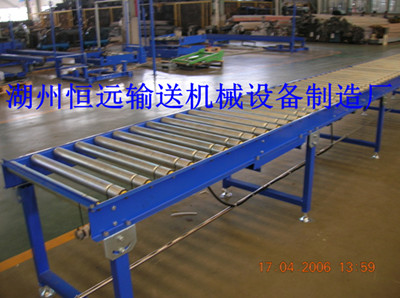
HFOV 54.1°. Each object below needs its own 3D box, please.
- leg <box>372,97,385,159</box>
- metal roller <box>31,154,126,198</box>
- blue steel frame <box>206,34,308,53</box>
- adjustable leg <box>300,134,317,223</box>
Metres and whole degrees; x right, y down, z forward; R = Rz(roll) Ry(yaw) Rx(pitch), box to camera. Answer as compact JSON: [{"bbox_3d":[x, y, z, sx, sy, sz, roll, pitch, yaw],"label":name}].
[{"bbox_3d":[1.913,-0.229,4.163,0.063,0.672,0.071,13,24,39],"label":"leg"},{"bbox_3d":[-0.552,0.113,1.712,0.693,0.057,0.057,14,24,39],"label":"metal roller"},{"bbox_3d":[2.465,-5.009,18.333,0.850,0.570,6.300,-13,21,-30],"label":"blue steel frame"},{"bbox_3d":[0.761,0.202,2.735,0.059,0.644,0.064,14,24,39],"label":"adjustable leg"}]

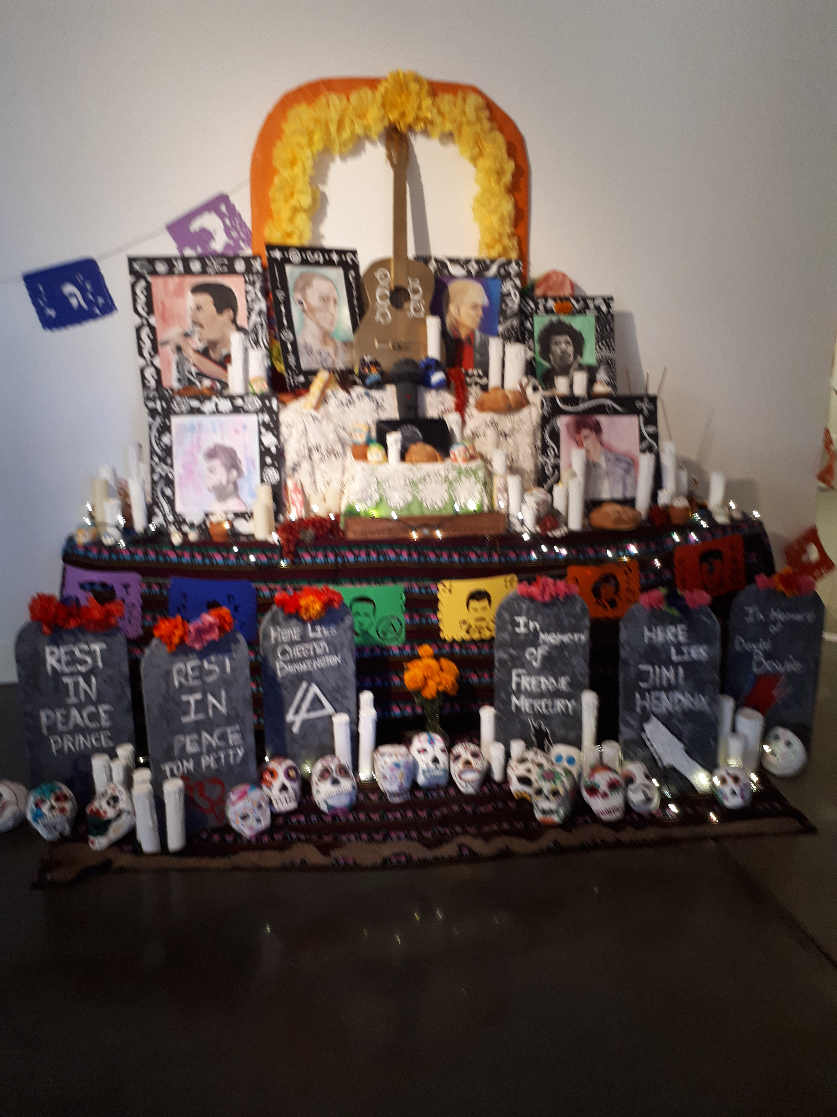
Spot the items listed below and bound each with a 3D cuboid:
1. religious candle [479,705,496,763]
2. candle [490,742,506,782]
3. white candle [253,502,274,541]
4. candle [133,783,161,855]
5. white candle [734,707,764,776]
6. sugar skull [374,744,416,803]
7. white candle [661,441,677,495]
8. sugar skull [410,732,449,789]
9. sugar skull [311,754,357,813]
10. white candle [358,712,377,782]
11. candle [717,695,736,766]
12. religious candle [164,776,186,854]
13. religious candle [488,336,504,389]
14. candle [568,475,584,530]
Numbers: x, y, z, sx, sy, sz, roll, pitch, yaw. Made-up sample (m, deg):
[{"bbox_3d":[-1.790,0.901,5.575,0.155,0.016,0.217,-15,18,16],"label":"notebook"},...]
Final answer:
[{"bbox_3d":[0.213,0.555,2.678,0.043,0.206,0.043,-2,16,-2],"label":"religious candle"},{"bbox_3d":[0.264,0.674,2.890,0.051,0.120,0.051,-2,15,-6],"label":"candle"},{"bbox_3d":[-0.550,-0.133,3.093,0.058,0.122,0.058,-2,12,-6],"label":"white candle"},{"bbox_3d":[-0.725,0.693,2.322,0.048,0.186,0.048,-2,16,-2],"label":"candle"},{"bbox_3d":[1.108,0.610,2.914,0.077,0.210,0.077,-2,15,-6],"label":"white candle"},{"bbox_3d":[-0.069,0.629,2.543,0.125,0.155,0.135,-2,4,-2],"label":"sugar skull"},{"bbox_3d":[0.864,-0.299,2.960,0.045,0.199,0.045,-2,16,-2],"label":"white candle"},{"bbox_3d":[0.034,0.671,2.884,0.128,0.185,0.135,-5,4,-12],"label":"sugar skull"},{"bbox_3d":[-0.258,0.690,2.670,0.135,0.165,0.145,-3,-10,-7],"label":"sugar skull"},{"bbox_3d":[-0.172,0.620,2.900,0.053,0.232,0.053,-2,15,-6],"label":"white candle"},{"bbox_3d":[1.000,0.568,2.837,0.053,0.255,0.053,-2,12,-6],"label":"candle"},{"bbox_3d":[-0.702,0.736,2.509,0.050,0.217,0.050,-2,15,-6],"label":"religious candle"},{"bbox_3d":[0.262,-0.638,2.955,0.046,0.223,0.046,-2,16,-2],"label":"religious candle"},{"bbox_3d":[0.561,-0.195,3.127,0.050,0.190,0.050,-2,12,-6],"label":"candle"}]

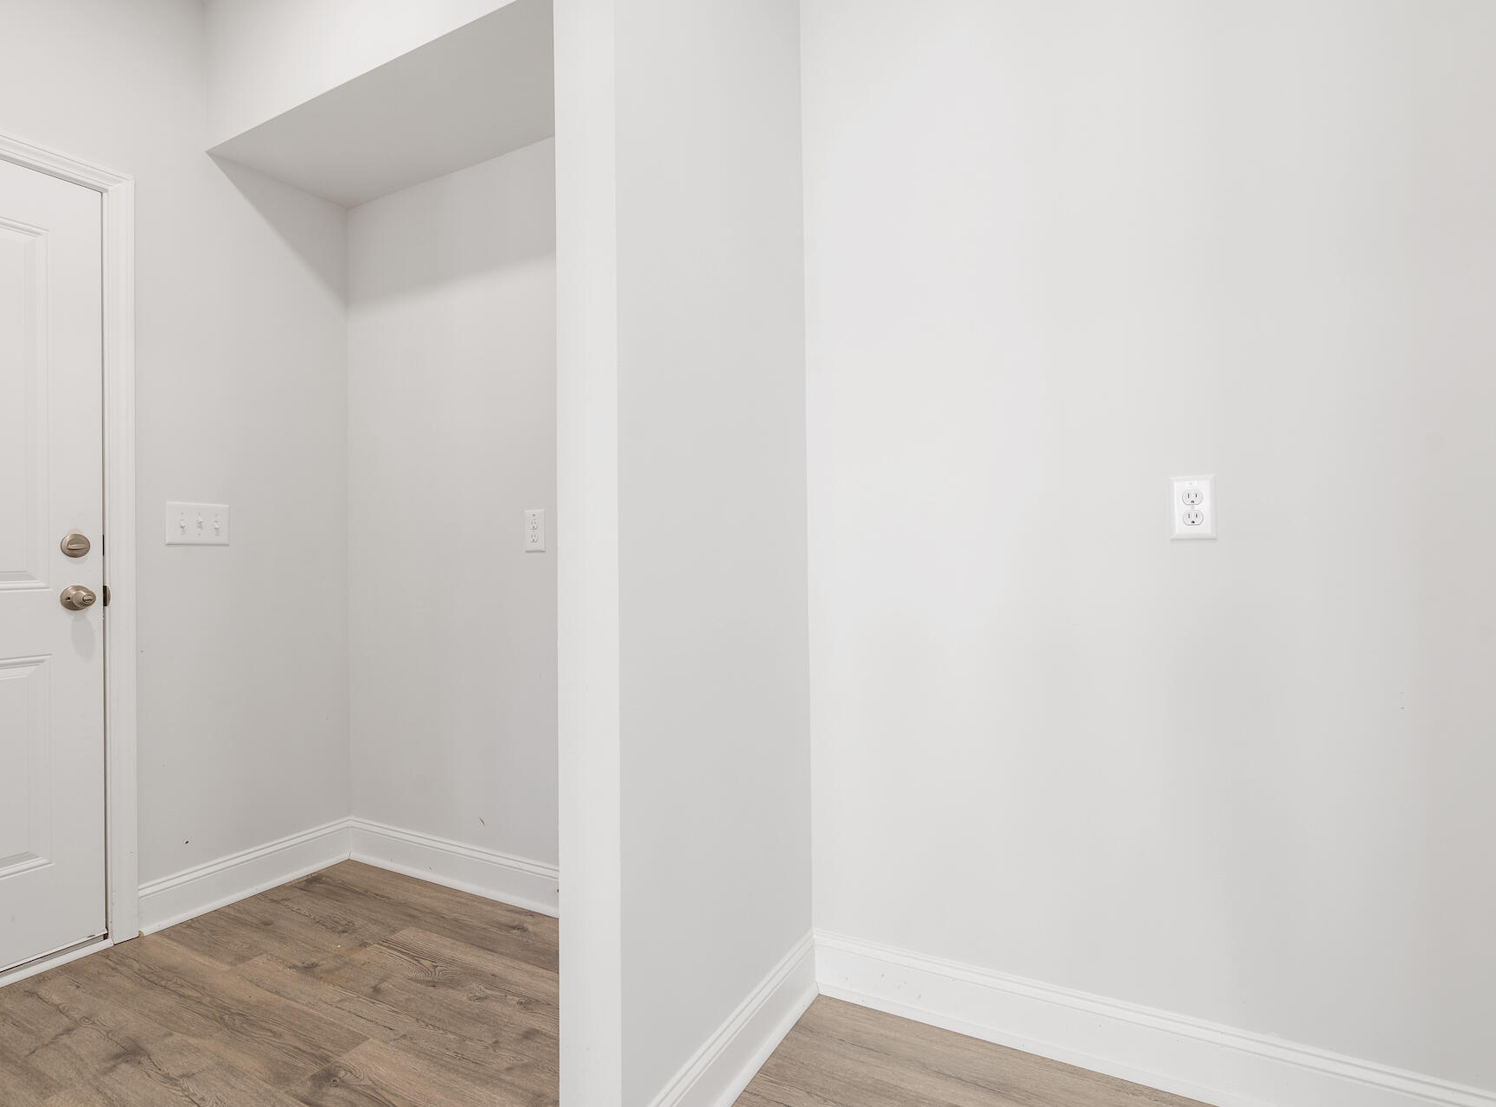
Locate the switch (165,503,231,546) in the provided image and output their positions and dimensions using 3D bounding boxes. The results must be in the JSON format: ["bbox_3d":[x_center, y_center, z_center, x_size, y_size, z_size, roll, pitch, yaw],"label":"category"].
[{"bbox_3d":[-1.635,-0.086,2.205,0.018,0.124,0.172,-1,-1,28],"label":"switch"}]

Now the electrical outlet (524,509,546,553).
[{"bbox_3d":[-0.638,-0.066,2.204,0.079,0.124,0.010,-1,-1,28],"label":"electrical outlet"}]

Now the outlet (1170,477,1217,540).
[{"bbox_3d":[0.855,-0.087,1.415,0.079,0.124,0.010,-1,-1,28],"label":"outlet"}]

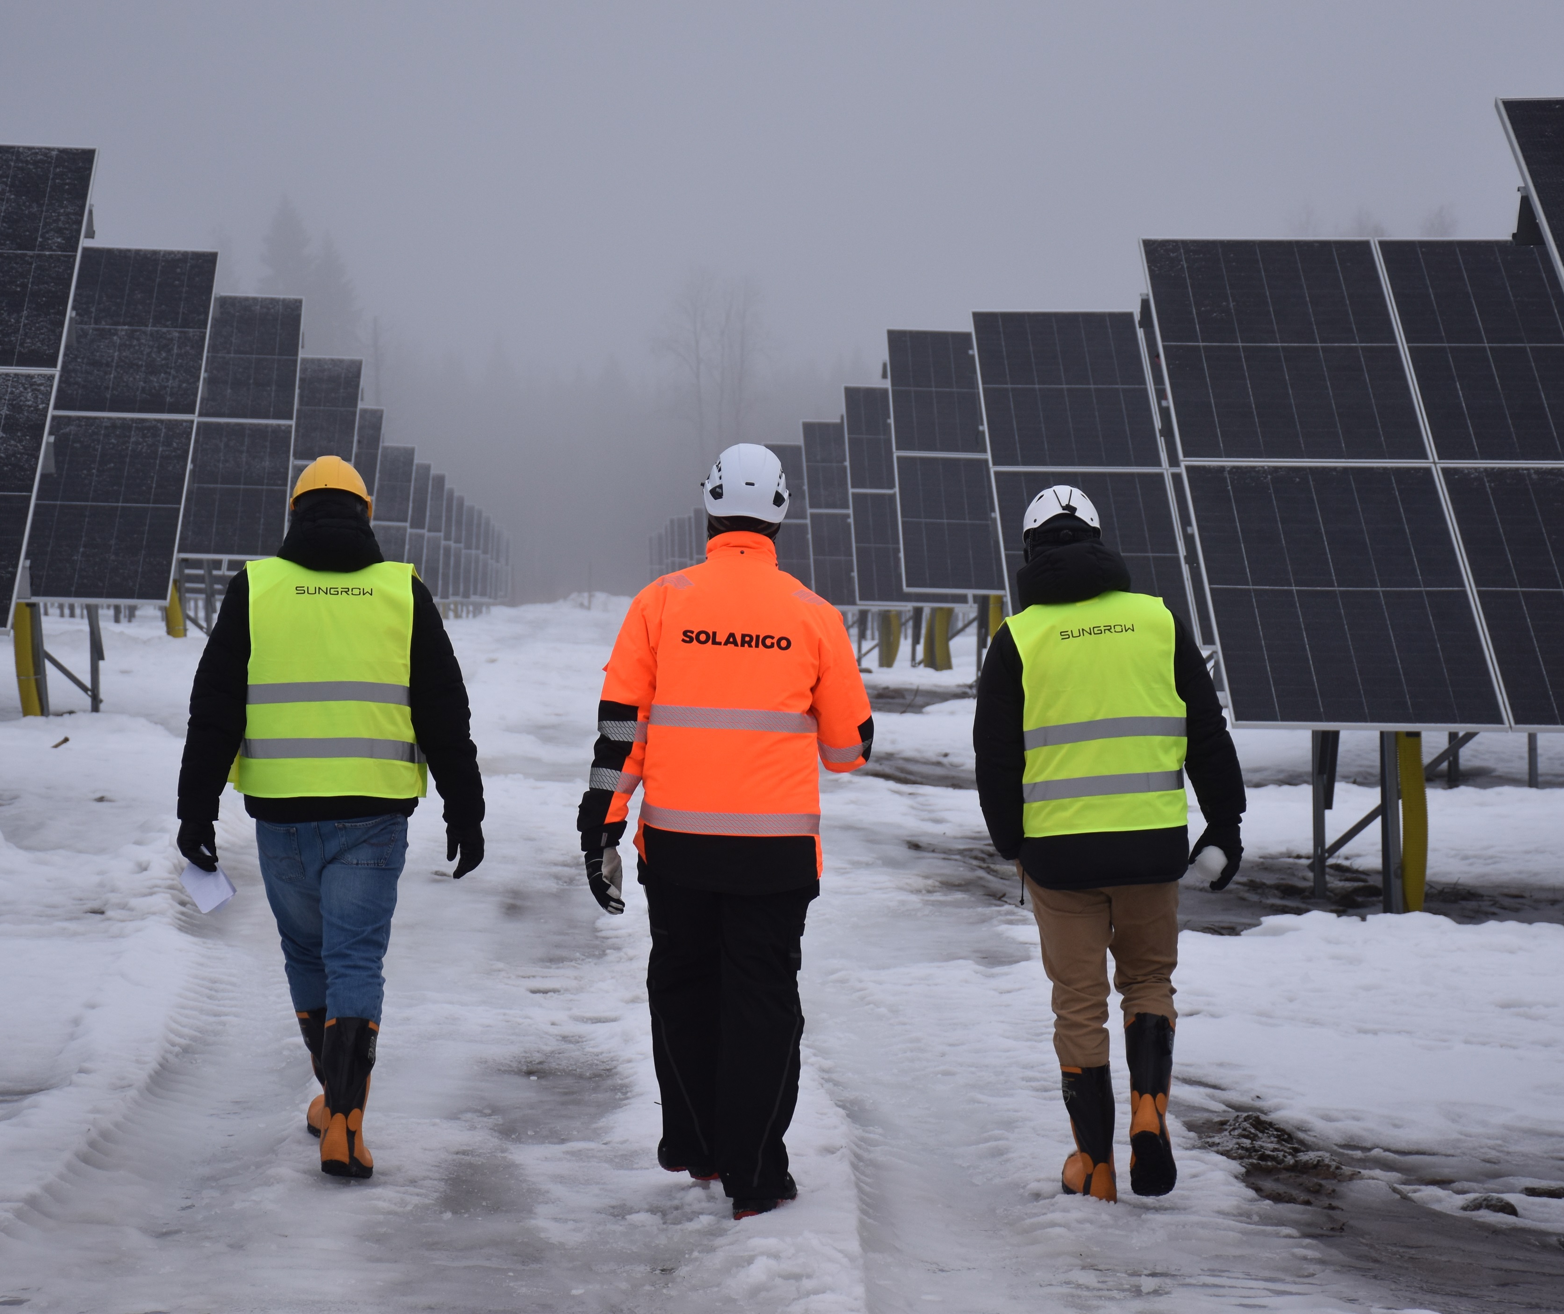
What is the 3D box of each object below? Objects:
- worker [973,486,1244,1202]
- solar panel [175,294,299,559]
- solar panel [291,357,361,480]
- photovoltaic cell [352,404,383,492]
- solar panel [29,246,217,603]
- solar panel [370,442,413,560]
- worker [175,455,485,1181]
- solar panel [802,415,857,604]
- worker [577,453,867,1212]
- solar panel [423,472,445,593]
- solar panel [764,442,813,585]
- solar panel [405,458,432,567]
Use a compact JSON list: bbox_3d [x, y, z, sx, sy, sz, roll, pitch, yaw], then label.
[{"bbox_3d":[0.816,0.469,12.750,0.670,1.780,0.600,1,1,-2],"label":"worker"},{"bbox_3d":[-4.682,-1.962,42.342,1.150,0.060,4.580,1,31,-2],"label":"solar panel"},{"bbox_3d":[-4.869,-1.951,51.086,1.150,0.060,4.580,1,31,-2],"label":"solar panel"},{"bbox_3d":[-5.404,-1.913,60.803,1.150,0.060,4.580,1,31,-2],"label":"photovoltaic cell"},{"bbox_3d":[-4.205,-1.494,31.407,1.150,0.060,4.580,1,31,-2],"label":"solar panel"},{"bbox_3d":[-5.841,-1.910,72.189,1.150,0.060,4.580,1,31,-2],"label":"solar panel"},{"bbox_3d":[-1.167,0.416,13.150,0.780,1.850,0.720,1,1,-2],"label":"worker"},{"bbox_3d":[0.875,-1.717,60.432,1.150,0.060,4.580,1,31,-2],"label":"solar panel"},{"bbox_3d":[-0.142,0.429,12.550,0.720,1.890,0.680,1,1,-2],"label":"worker"},{"bbox_3d":[-6.620,-2.190,90.870,1.150,0.060,4.580,1,31,-2],"label":"solar panel"},{"bbox_3d":[0.376,-1.852,70.262,1.150,0.060,4.580,1,31,-2],"label":"solar panel"},{"bbox_3d":[-6.316,-2.058,82.541,1.150,0.060,4.580,1,31,-2],"label":"solar panel"}]

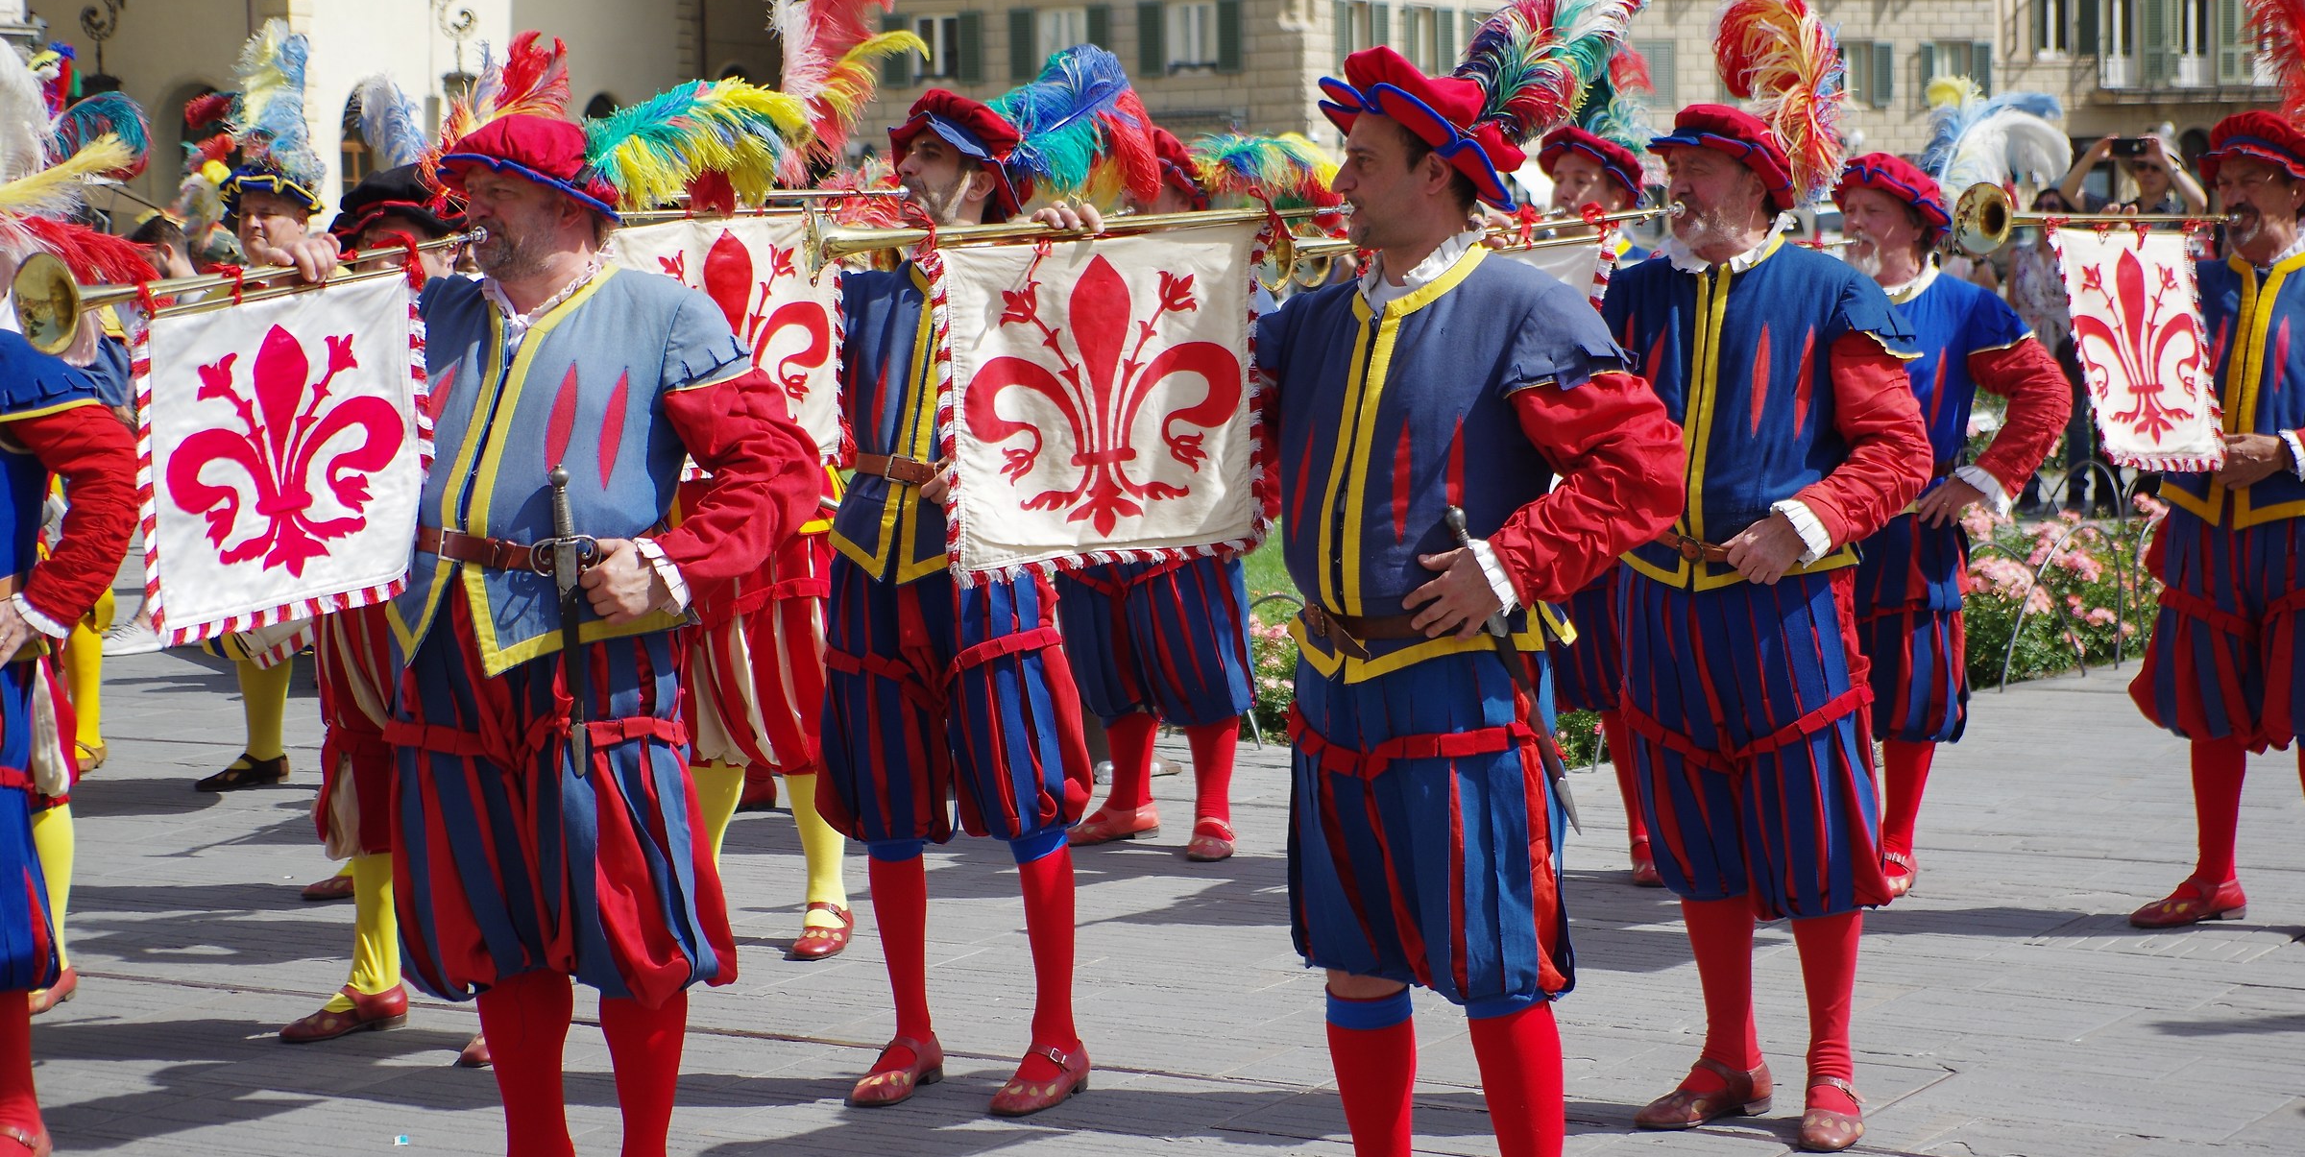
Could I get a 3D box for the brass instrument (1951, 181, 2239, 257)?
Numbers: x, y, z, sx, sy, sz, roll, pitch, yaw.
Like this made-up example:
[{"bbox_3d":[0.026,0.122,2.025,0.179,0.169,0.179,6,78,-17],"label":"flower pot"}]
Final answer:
[{"bbox_3d":[2.056,-0.769,9.160,0.820,0.150,0.145,-5,6,-36],"label":"brass instrument"}]

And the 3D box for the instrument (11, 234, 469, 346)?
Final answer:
[{"bbox_3d":[-1.311,-0.465,6.395,0.146,0.146,0.907,2,11,33],"label":"instrument"}]

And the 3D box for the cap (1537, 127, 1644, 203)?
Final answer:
[{"bbox_3d":[1.057,-0.990,10.293,0.280,0.150,0.280,14,5,-1],"label":"cap"}]

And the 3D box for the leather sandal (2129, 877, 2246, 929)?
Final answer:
[{"bbox_3d":[2.356,0.726,9.741,0.270,0.098,0.100,-3,5,-19],"label":"leather sandal"}]

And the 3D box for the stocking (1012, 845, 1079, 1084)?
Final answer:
[{"bbox_3d":[-0.198,0.695,7.780,0.120,0.445,0.170,3,6,40],"label":"stocking"}]

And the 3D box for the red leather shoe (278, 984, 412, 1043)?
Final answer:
[{"bbox_3d":[-1.657,0.865,8.727,0.280,0.105,0.100,-4,6,-26],"label":"red leather shoe"}]

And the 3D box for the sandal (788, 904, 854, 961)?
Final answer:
[{"bbox_3d":[-0.754,0.795,9.710,0.100,0.097,0.270,1,5,22],"label":"sandal"}]

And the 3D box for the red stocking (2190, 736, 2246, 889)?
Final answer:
[{"bbox_3d":[2.376,0.524,9.545,0.120,0.335,0.110,-1,5,0],"label":"red stocking"}]

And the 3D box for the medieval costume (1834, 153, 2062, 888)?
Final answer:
[{"bbox_3d":[1.843,-0.136,10.170,0.480,1.760,0.640,-6,7,-45],"label":"medieval costume"}]

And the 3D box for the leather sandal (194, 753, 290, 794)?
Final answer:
[{"bbox_3d":[-2.645,0.558,12.471,0.270,0.090,0.100,-4,6,-32],"label":"leather sandal"}]

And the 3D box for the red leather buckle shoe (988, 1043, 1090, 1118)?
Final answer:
[{"bbox_3d":[-0.207,0.903,7.830,0.100,0.105,0.270,3,6,38],"label":"red leather buckle shoe"}]

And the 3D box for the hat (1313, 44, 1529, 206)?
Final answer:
[{"bbox_3d":[0.390,-0.655,6.264,0.295,0.165,0.270,24,-3,-18],"label":"hat"}]

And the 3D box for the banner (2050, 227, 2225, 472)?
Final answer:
[{"bbox_3d":[2.151,-0.505,9.346,0.520,0.500,0.070,-5,6,-38],"label":"banner"}]

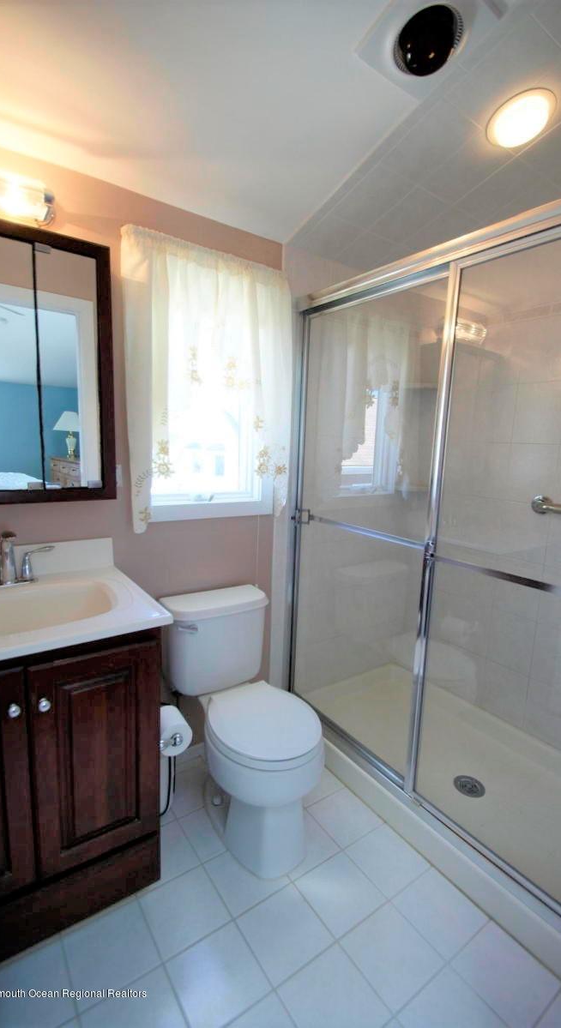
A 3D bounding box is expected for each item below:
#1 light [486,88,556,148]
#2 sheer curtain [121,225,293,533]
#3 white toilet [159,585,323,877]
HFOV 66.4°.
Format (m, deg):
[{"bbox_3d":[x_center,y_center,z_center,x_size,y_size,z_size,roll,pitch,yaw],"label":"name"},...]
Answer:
[{"bbox_3d":[0.728,-1.196,1.295,0.188,0.030,0.188,-4,-6,-32],"label":"light"},{"bbox_3d":[-0.243,-0.432,1.584,0.625,0.965,0.080,-4,12,-32],"label":"sheer curtain"},{"bbox_3d":[-0.132,0.740,1.519,0.440,0.750,0.650,-4,12,-32],"label":"white toilet"}]

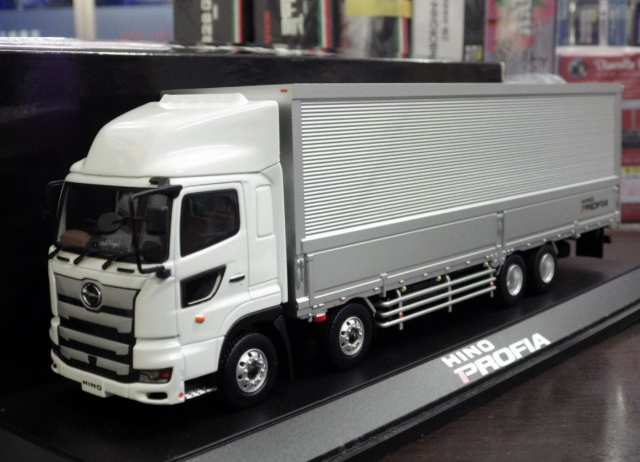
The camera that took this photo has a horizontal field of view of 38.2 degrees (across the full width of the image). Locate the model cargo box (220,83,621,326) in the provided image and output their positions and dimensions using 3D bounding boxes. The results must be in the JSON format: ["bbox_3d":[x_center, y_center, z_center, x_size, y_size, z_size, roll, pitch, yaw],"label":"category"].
[{"bbox_3d":[0.046,-0.024,0.365,0.056,0.066,0.231,6,11,40],"label":"model cargo box"}]

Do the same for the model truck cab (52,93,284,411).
[{"bbox_3d":[-0.046,0.003,0.258,0.056,0.078,0.047,6,11,40],"label":"model truck cab"}]

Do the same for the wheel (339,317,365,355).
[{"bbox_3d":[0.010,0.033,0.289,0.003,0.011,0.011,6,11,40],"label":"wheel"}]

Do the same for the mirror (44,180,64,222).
[{"bbox_3d":[-0.077,-0.009,0.267,0.004,0.011,0.003,6,11,40],"label":"mirror"}]

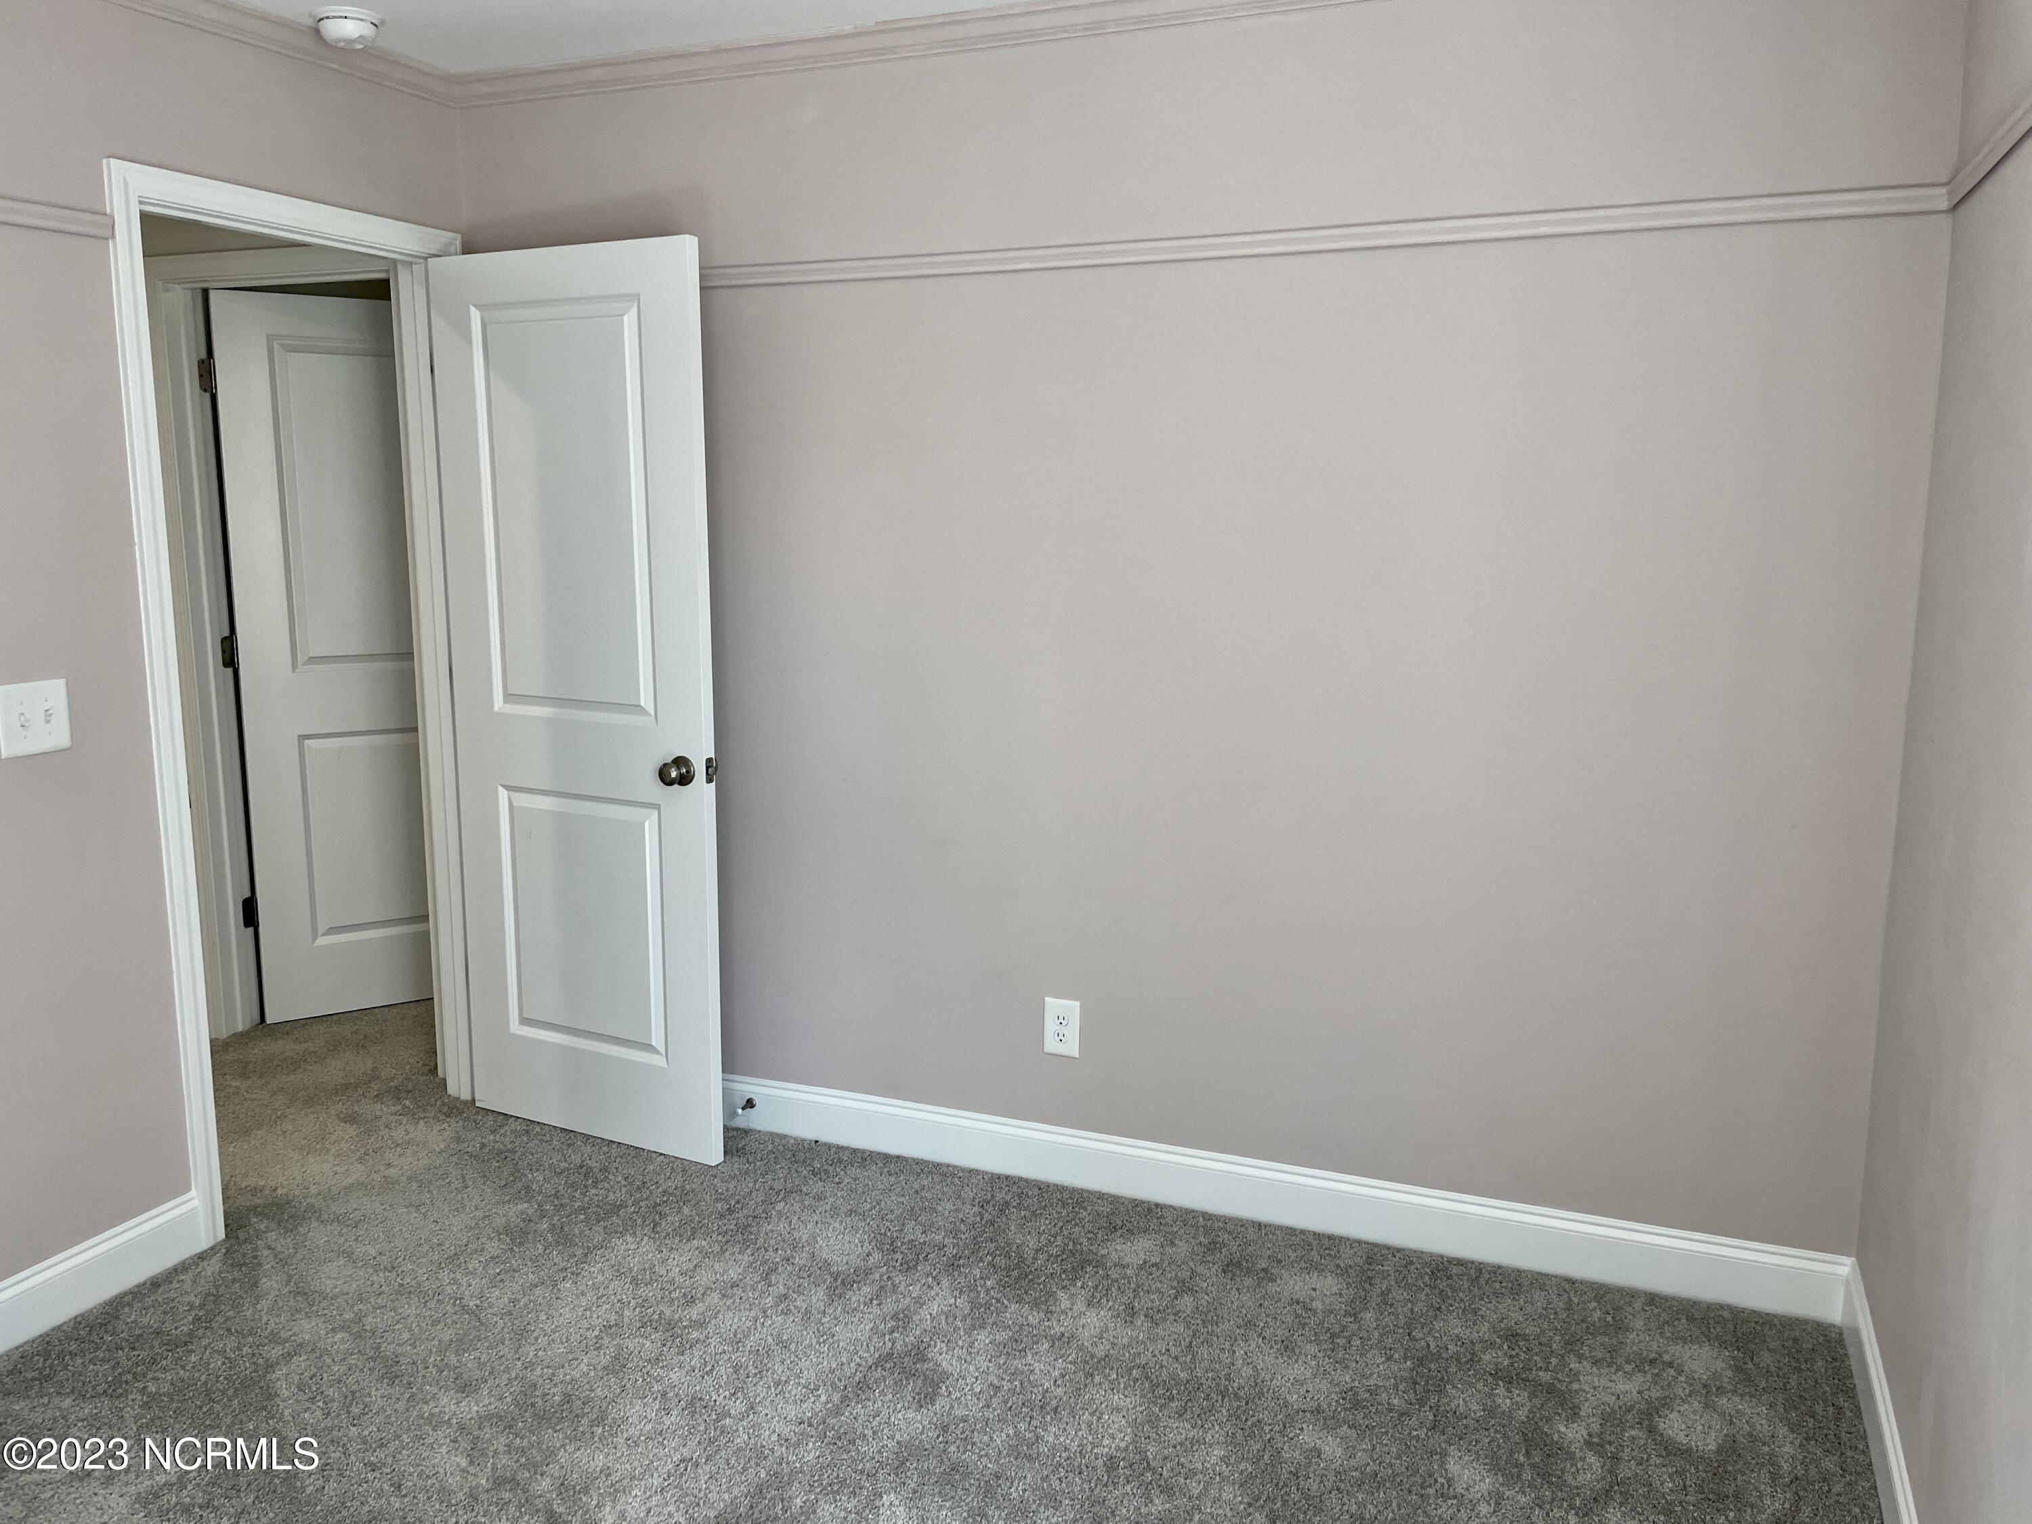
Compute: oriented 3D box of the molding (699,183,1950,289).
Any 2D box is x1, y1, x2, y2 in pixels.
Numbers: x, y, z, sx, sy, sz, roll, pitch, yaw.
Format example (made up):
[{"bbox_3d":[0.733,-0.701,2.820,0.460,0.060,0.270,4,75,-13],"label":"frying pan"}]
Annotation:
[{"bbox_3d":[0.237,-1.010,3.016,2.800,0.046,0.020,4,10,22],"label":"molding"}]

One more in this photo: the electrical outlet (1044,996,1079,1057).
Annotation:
[{"bbox_3d":[0.101,0.581,3.335,0.079,0.124,0.008,4,10,22],"label":"electrical outlet"}]

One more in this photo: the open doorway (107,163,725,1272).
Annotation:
[{"bbox_3d":[-1.189,-0.104,3.231,0.870,2.117,0.905,4,10,22],"label":"open doorway"}]

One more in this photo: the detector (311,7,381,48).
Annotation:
[{"bbox_3d":[-1.333,-1.465,3.054,0.130,0.048,0.130,0,9,0],"label":"detector"}]

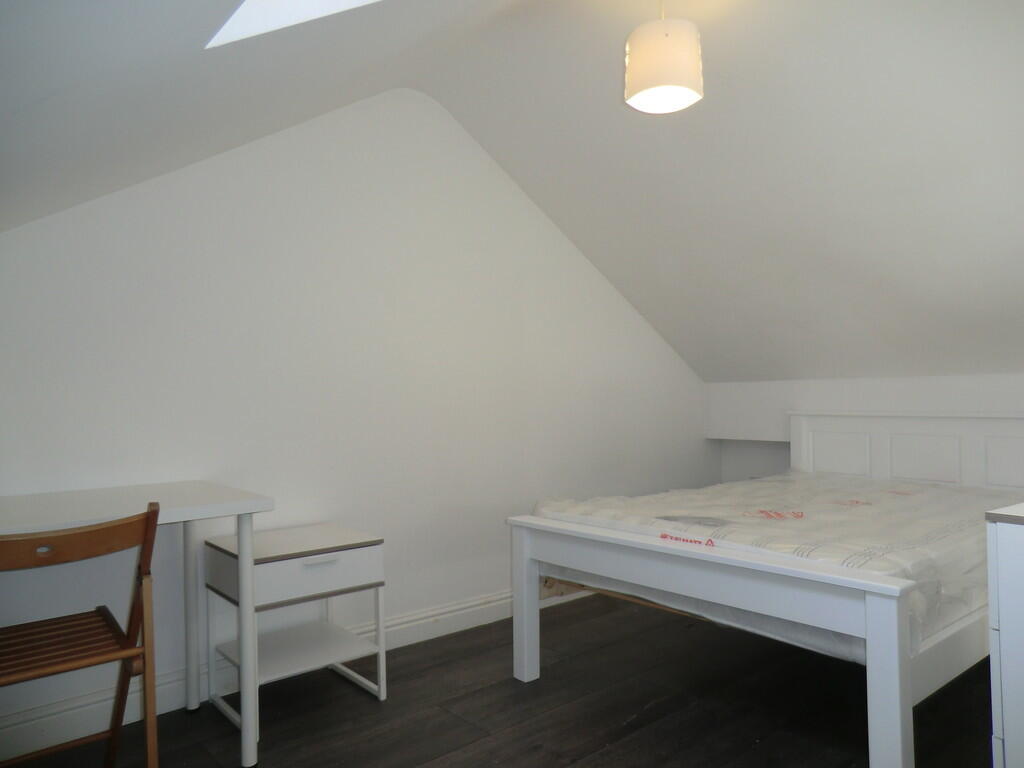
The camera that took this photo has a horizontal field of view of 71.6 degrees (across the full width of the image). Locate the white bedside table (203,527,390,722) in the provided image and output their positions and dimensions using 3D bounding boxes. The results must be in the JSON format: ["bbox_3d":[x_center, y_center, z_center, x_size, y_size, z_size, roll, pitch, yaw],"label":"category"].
[{"bbox_3d":[-0.732,0.802,2.412,0.450,0.550,0.402,0,-1,-42],"label":"white bedside table"}]

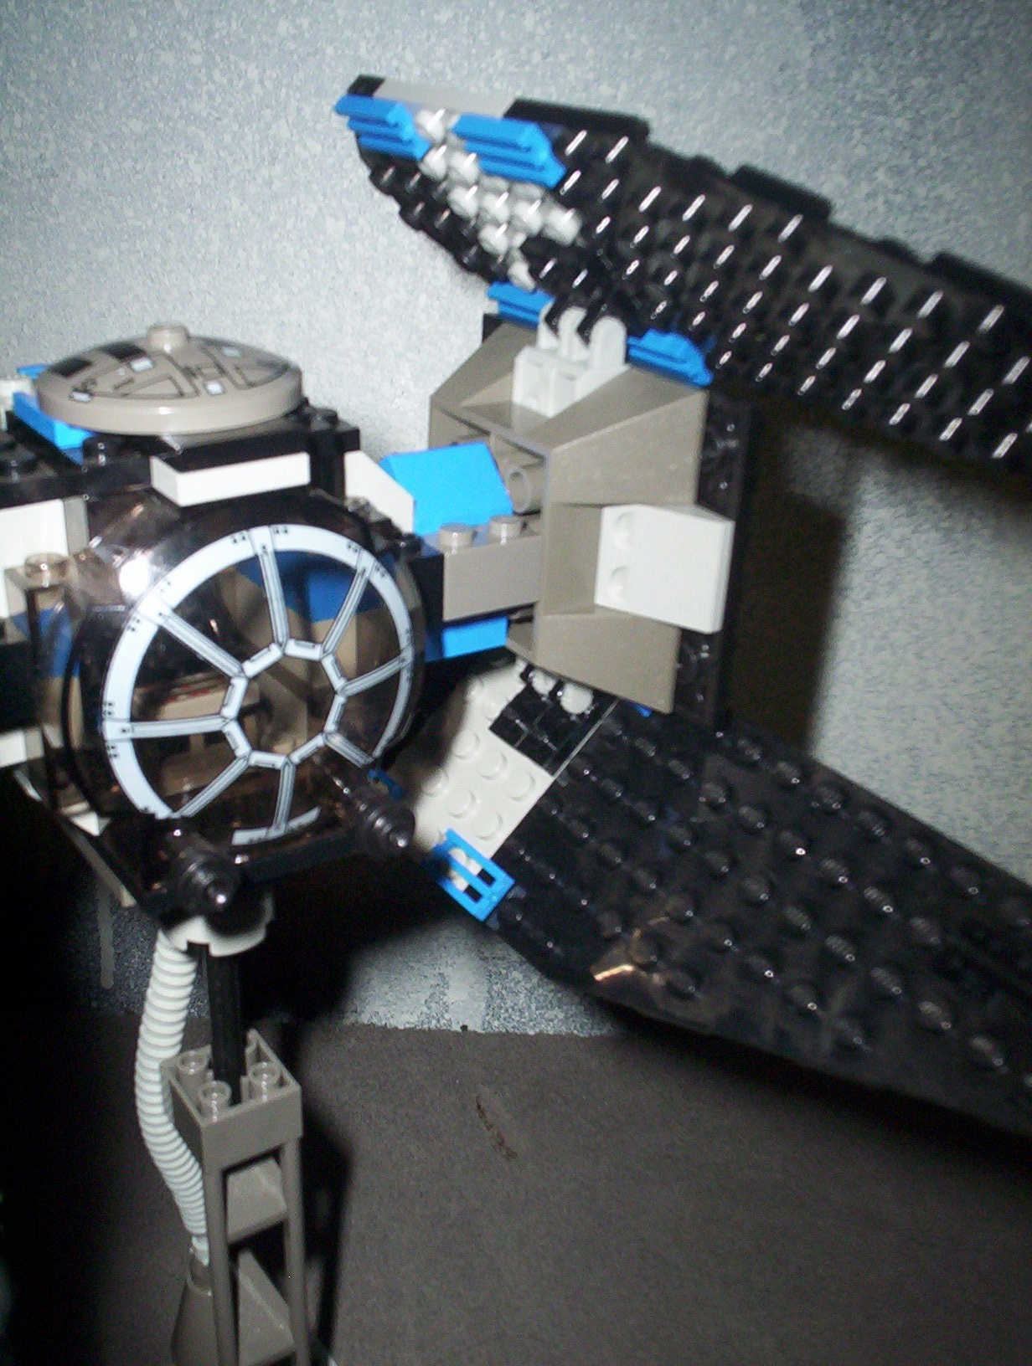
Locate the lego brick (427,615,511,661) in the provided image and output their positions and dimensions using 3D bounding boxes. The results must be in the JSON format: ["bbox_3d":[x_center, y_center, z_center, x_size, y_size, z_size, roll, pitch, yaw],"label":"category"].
[{"bbox_3d":[-0.012,-0.011,0.216,0.016,0.010,0.014,-15,31,-32],"label":"lego brick"}]

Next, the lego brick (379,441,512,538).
[{"bbox_3d":[-0.011,-0.029,0.208,0.016,0.010,0.016,-15,31,-32],"label":"lego brick"}]

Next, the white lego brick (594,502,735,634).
[{"bbox_3d":[0.020,-0.016,0.207,0.010,0.016,0.016,-15,31,-32],"label":"white lego brick"}]

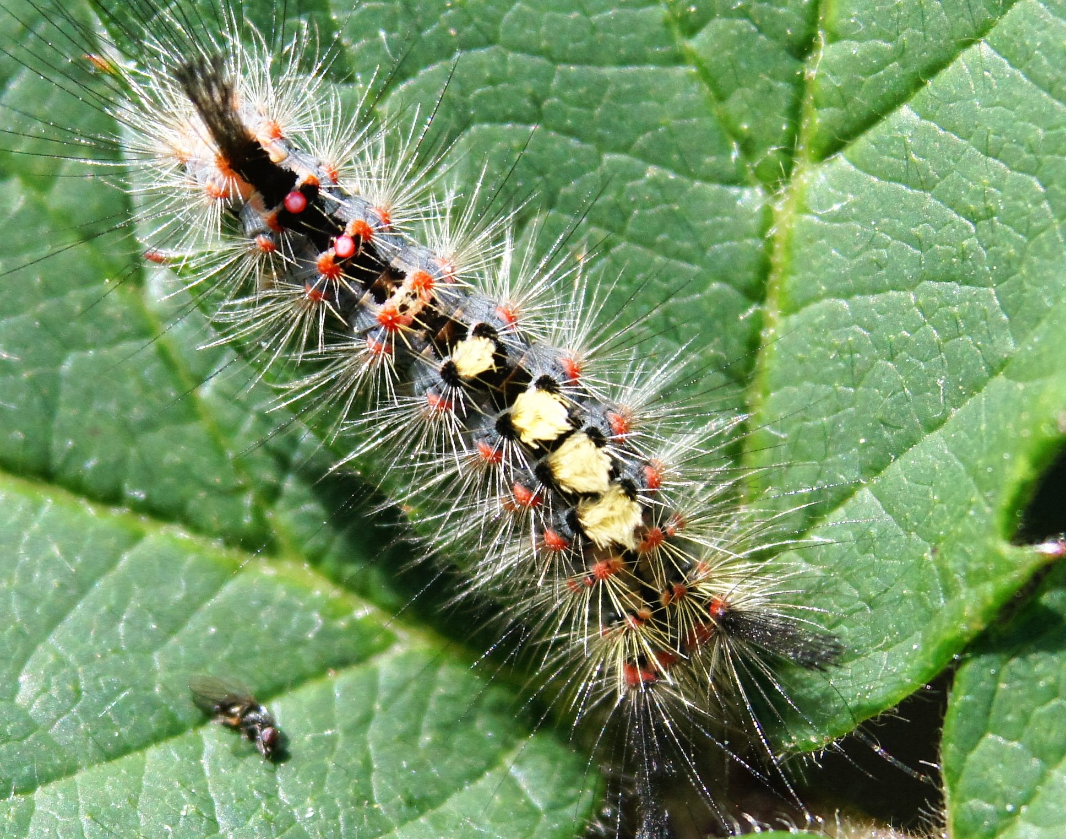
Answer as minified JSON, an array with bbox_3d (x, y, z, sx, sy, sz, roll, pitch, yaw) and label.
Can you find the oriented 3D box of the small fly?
[{"bbox_3d":[-0.013,0.013,0.180,0.004,0.002,0.002,38,53,16],"label":"small fly"}]

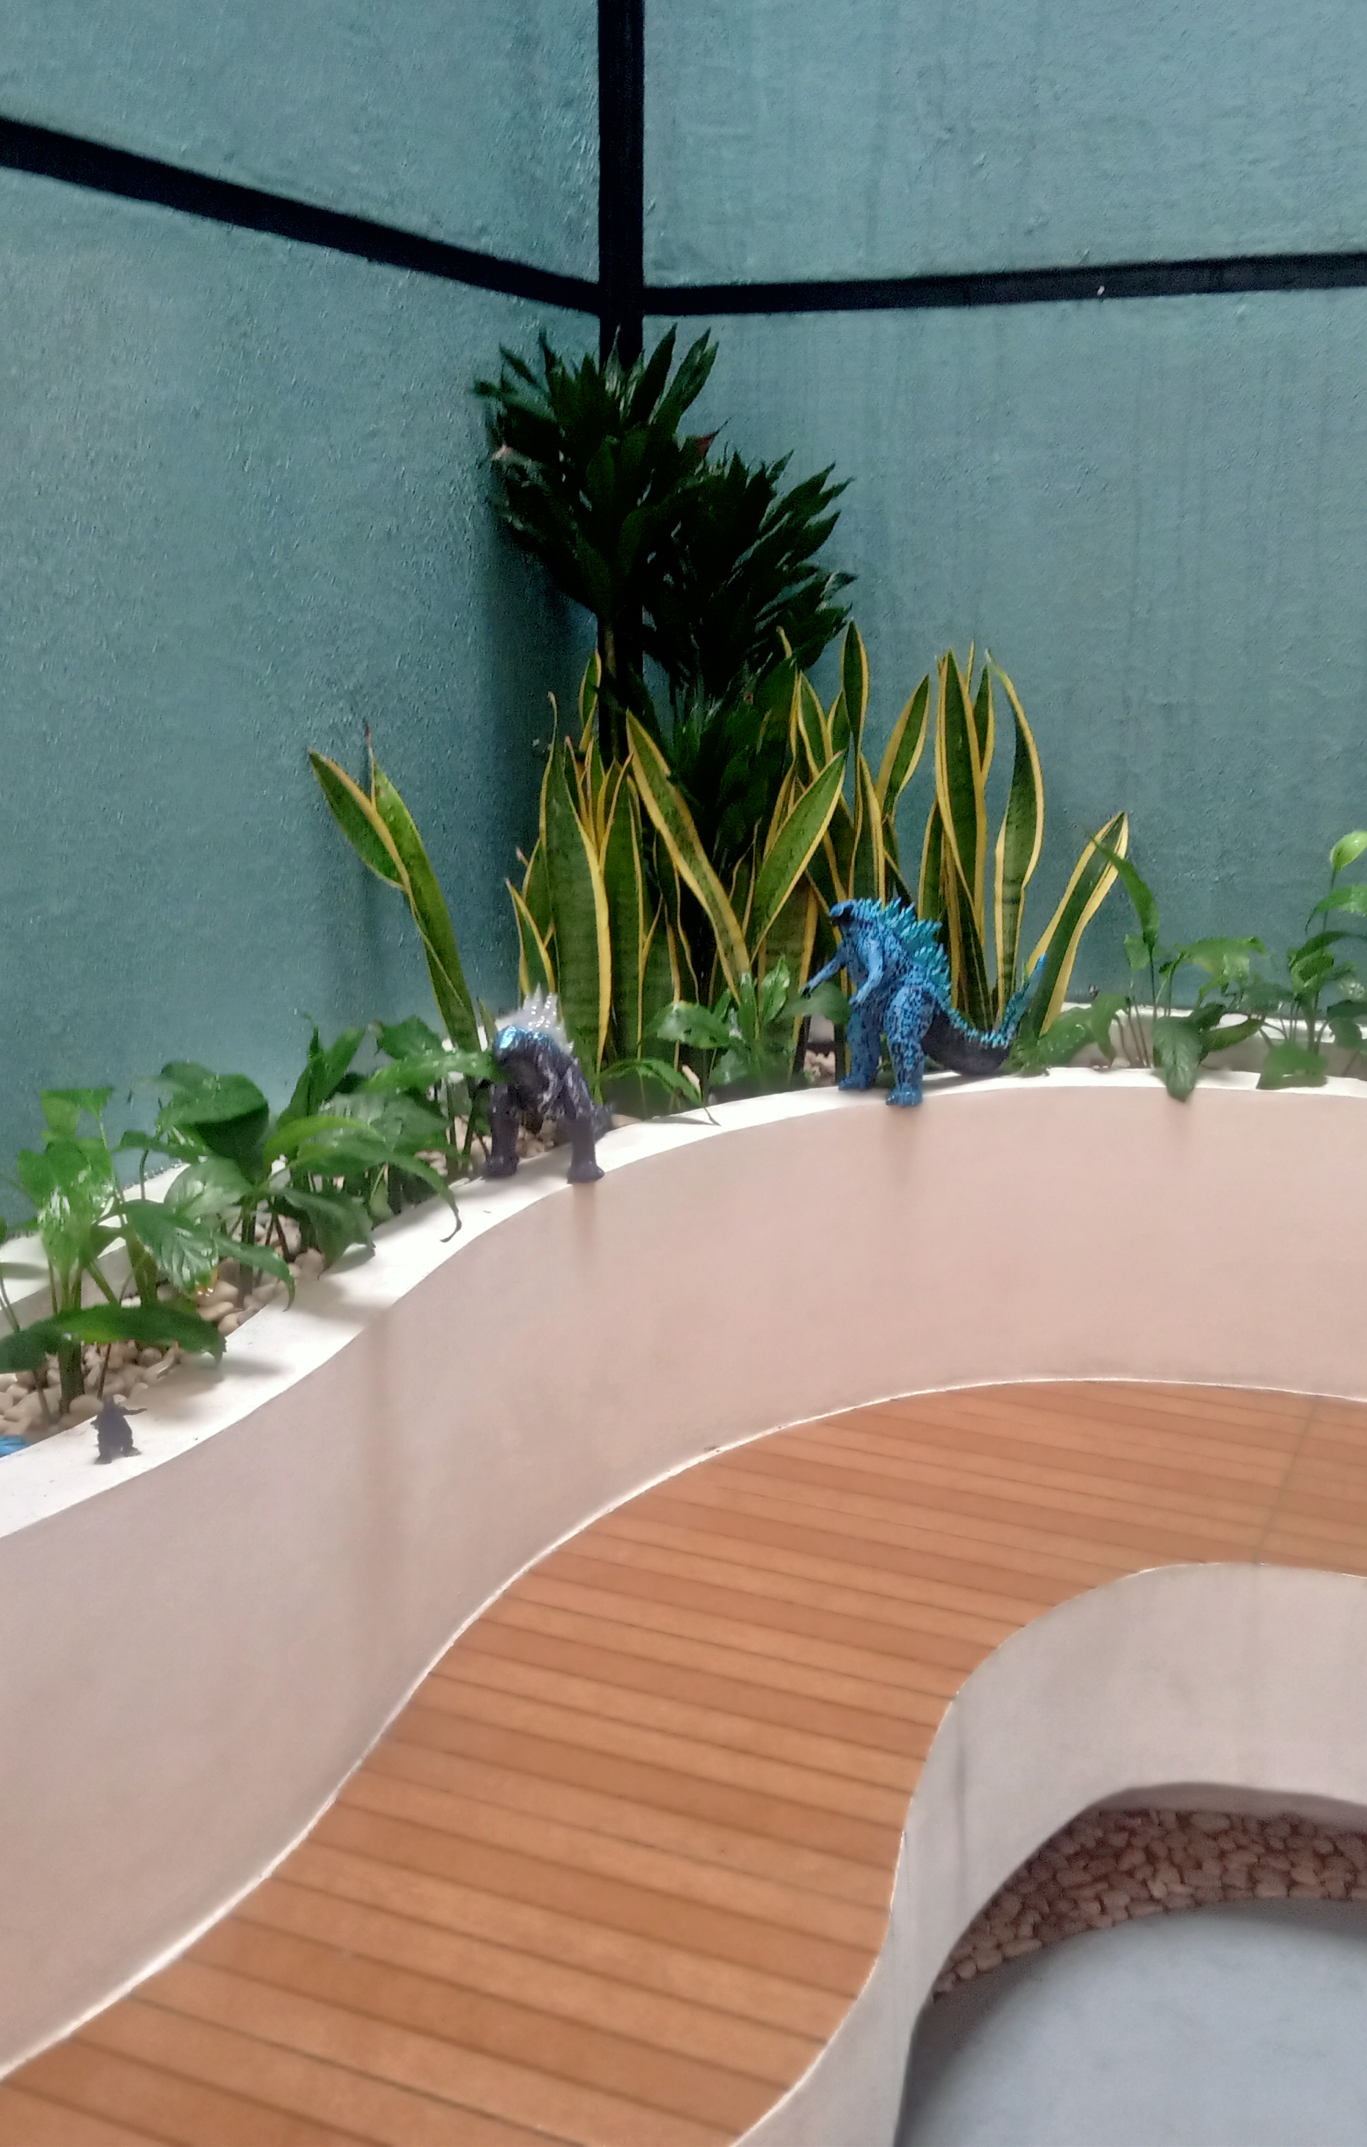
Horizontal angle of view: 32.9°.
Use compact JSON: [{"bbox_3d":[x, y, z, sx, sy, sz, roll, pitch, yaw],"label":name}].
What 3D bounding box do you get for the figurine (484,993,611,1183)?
[{"bbox_3d":[-0.129,0.010,2.330,0.115,0.175,0.180,7,16,26],"label":"figurine"}]

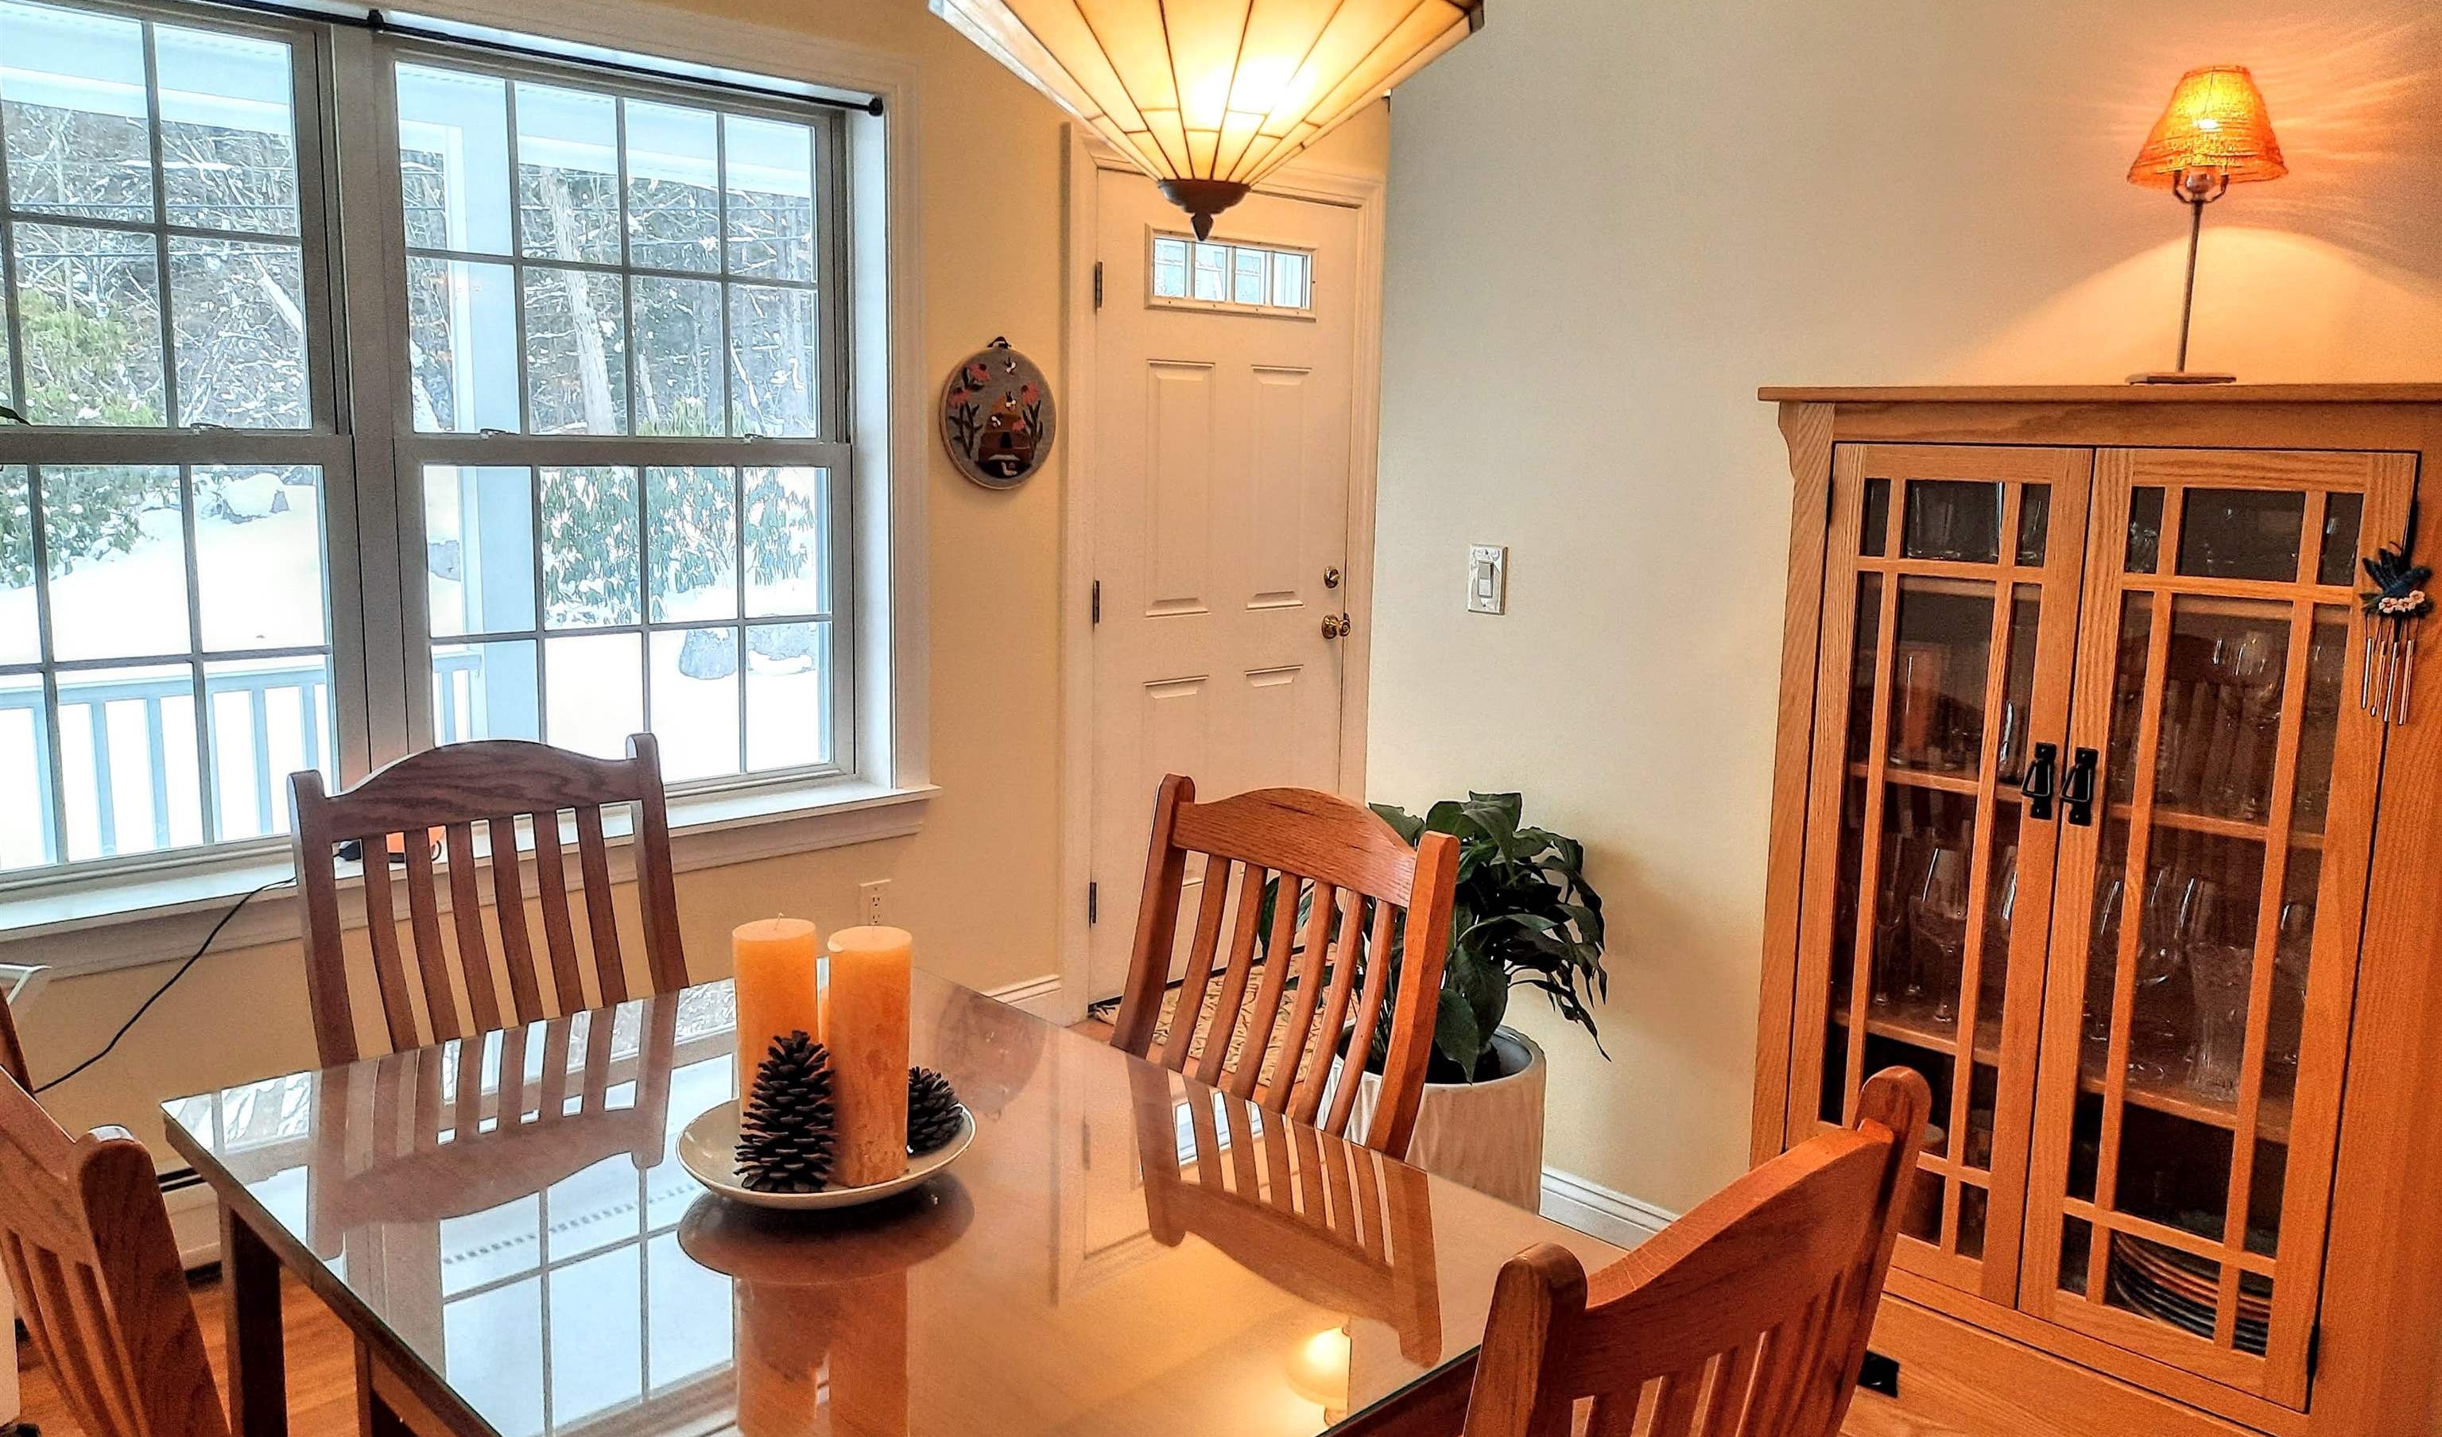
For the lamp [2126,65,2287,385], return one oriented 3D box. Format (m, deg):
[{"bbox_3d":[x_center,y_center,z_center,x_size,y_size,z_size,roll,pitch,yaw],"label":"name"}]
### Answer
[{"bbox_3d":[1.205,-0.600,2.171,0.185,0.388,0.185,-7,12,-44],"label":"lamp"}]

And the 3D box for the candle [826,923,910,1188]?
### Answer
[{"bbox_3d":[-0.324,0.308,1.615,0.075,0.222,0.075,1,9,0],"label":"candle"}]

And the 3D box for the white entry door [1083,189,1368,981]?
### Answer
[{"bbox_3d":[0.011,-0.328,4.584,0.920,2.020,0.055,-7,12,-44],"label":"white entry door"}]

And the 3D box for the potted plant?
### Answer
[{"bbox_3d":[0.374,0.550,3.015,0.580,0.860,0.580,1,9,0],"label":"potted plant"}]

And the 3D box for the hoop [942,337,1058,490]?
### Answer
[{"bbox_3d":[-0.496,-0.684,3.974,0.305,0.330,0.022,-7,12,-44],"label":"hoop"}]

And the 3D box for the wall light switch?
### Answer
[{"bbox_3d":[0.478,-0.251,3.208,0.012,0.122,0.077,-7,12,-44],"label":"wall light switch"}]

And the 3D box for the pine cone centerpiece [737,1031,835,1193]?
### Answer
[{"bbox_3d":[-0.389,0.343,1.571,0.083,0.138,0.083,1,9,0],"label":"pine cone centerpiece"}]

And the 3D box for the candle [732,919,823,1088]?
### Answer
[{"bbox_3d":[-0.411,0.303,1.634,0.075,0.222,0.075,-7,12,-44],"label":"candle"}]

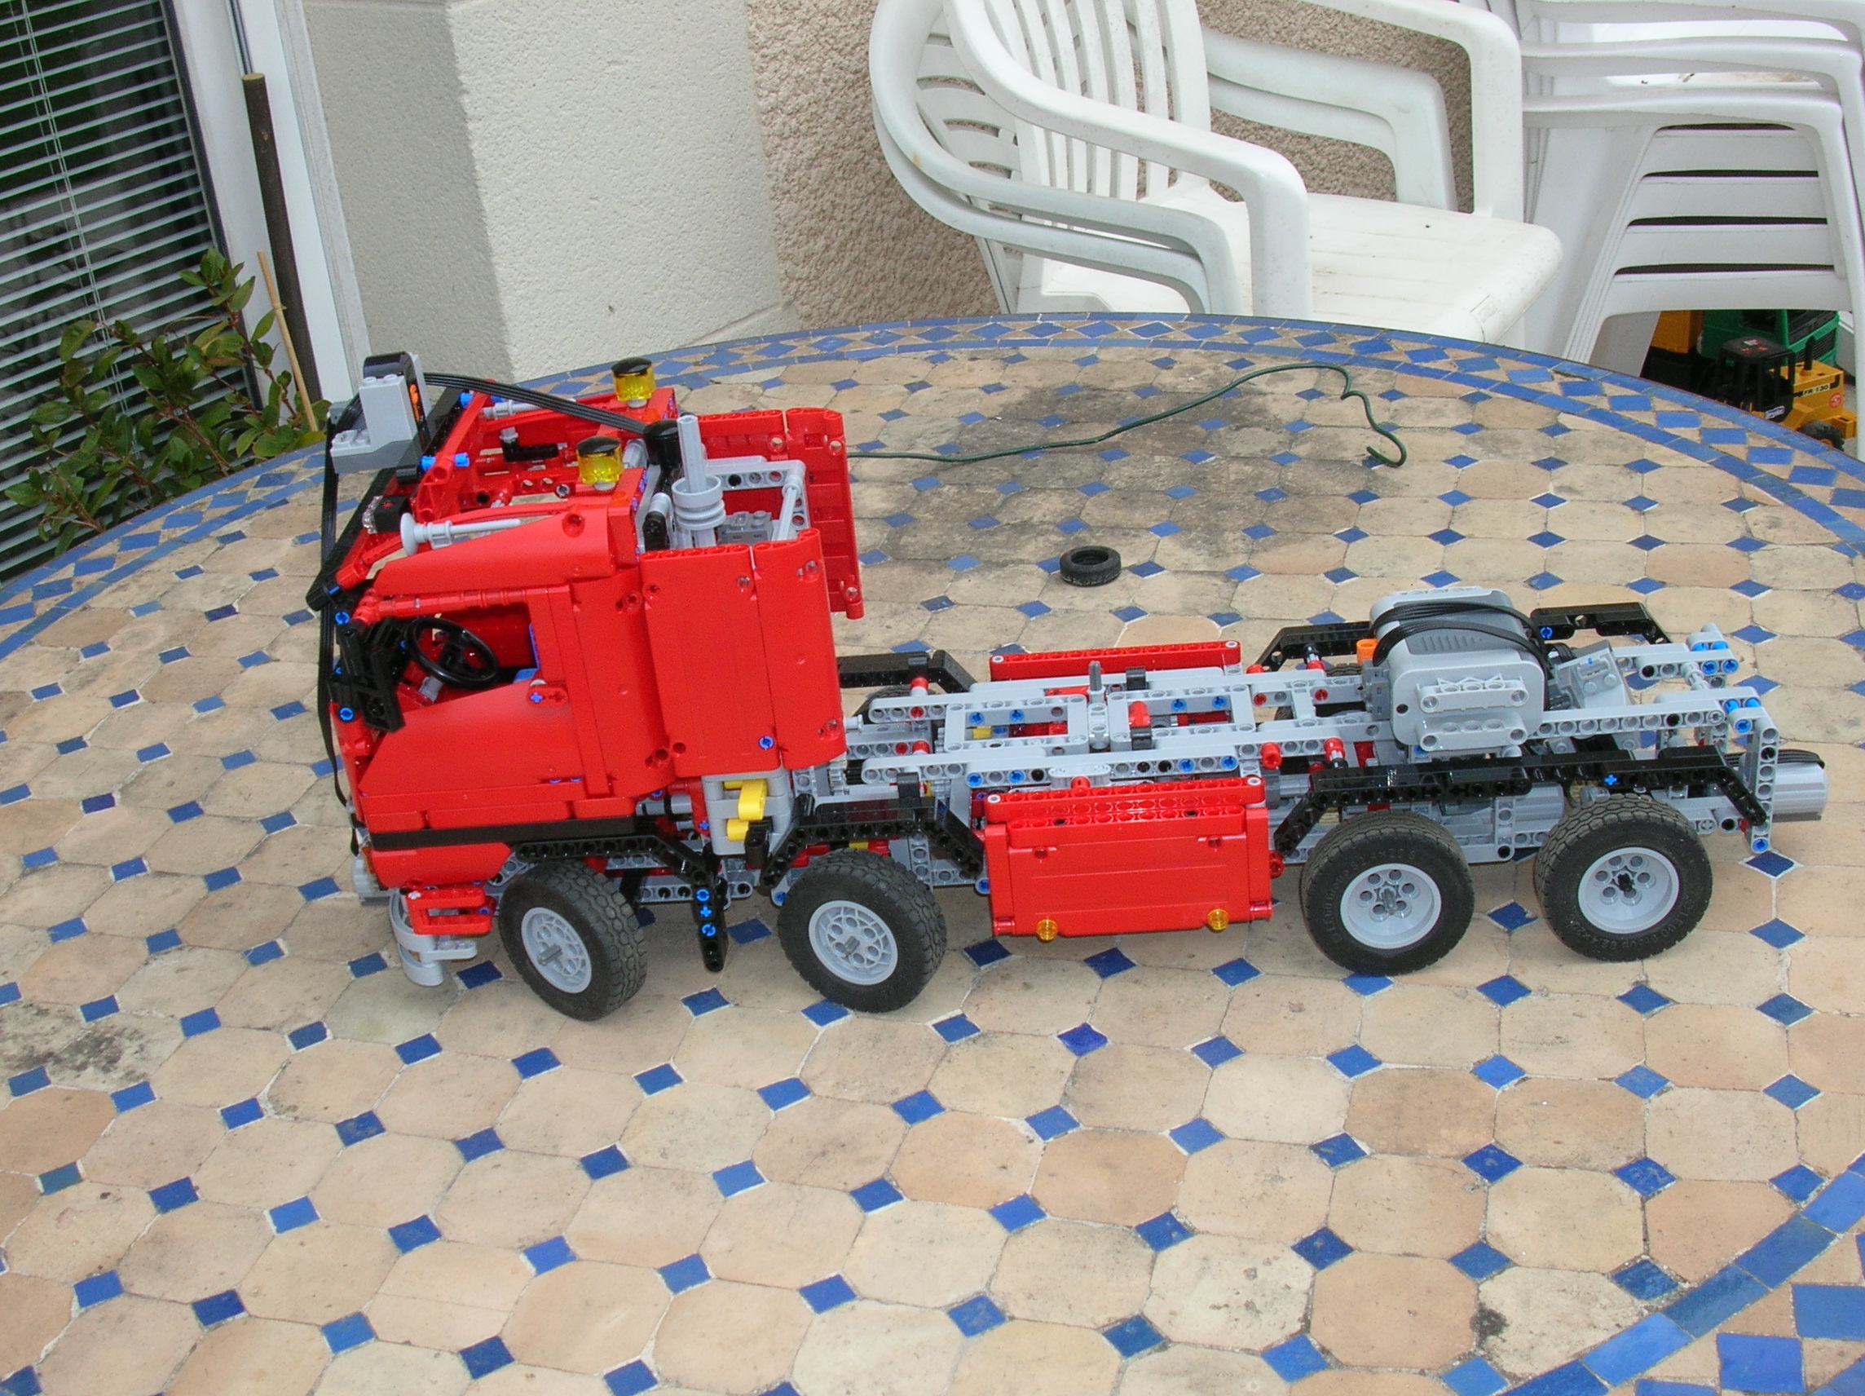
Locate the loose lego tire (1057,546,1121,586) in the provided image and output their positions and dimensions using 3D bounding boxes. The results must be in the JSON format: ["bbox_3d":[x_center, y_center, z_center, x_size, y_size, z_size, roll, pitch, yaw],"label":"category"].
[{"bbox_3d":[0.083,-0.069,1.176,0.031,0.011,0.031,-5,28,3],"label":"loose lego tire"}]

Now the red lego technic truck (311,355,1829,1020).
[{"bbox_3d":[0.050,-0.033,0.861,0.574,0.250,0.164,-4,28,5],"label":"red lego technic truck"}]

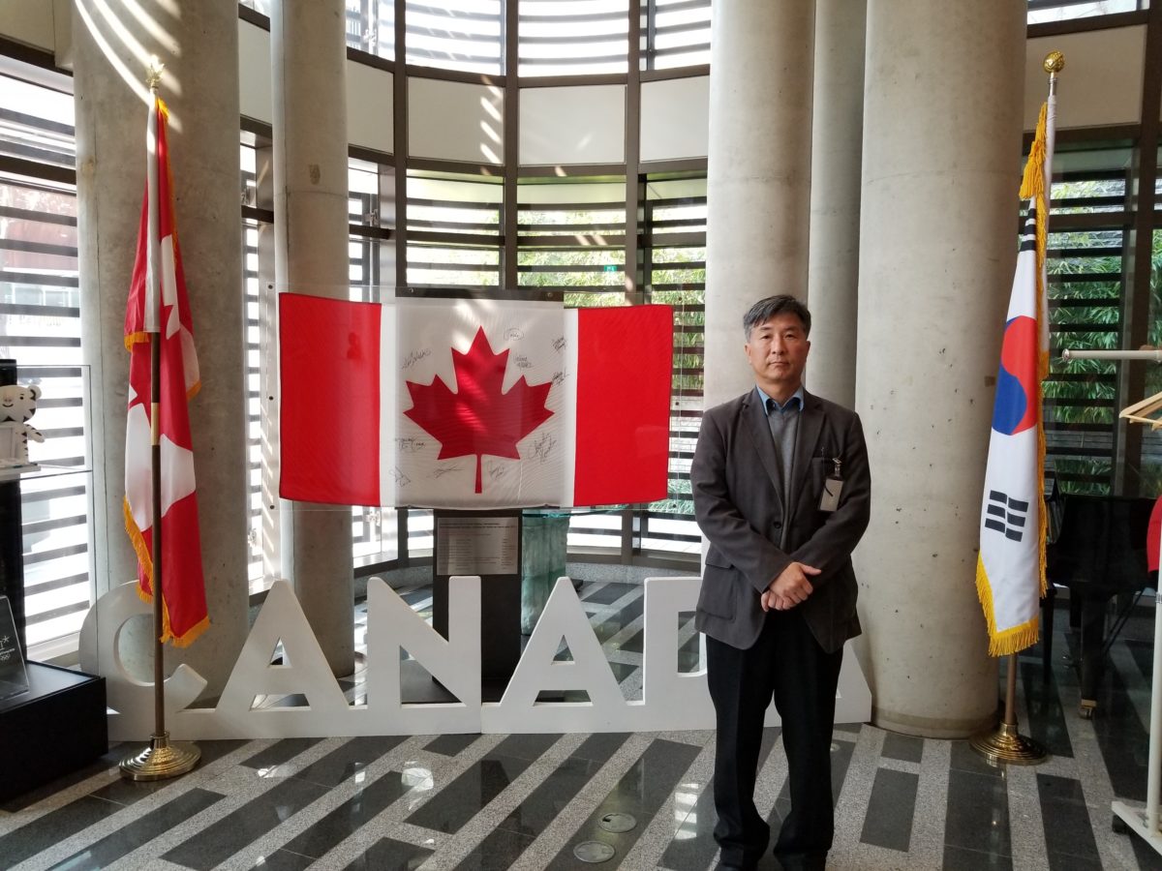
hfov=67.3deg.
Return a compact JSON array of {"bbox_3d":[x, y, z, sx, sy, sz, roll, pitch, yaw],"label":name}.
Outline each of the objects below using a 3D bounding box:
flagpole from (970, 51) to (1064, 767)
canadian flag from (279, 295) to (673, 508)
[{"bbox_3d":[1.750,-0.099,3.397,0.285,2.720,0.280,2,4,0],"label":"flagpole"},{"bbox_3d":[-0.463,-0.146,4.001,1.790,0.940,0.050,0,4,-7],"label":"canadian flag"}]

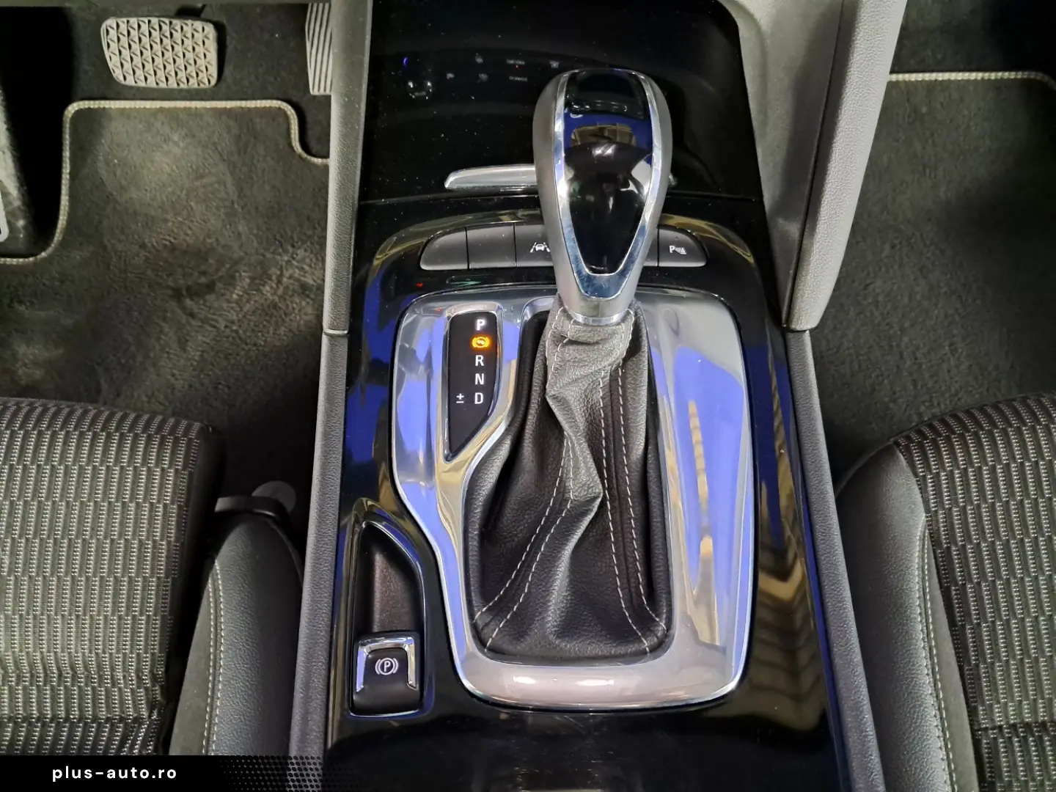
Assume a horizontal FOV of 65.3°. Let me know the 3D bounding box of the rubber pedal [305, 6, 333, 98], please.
[{"bbox_3d":[-0.186,-0.349,0.785,0.050,0.118,0.025,-1,27,-3],"label":"rubber pedal"}]

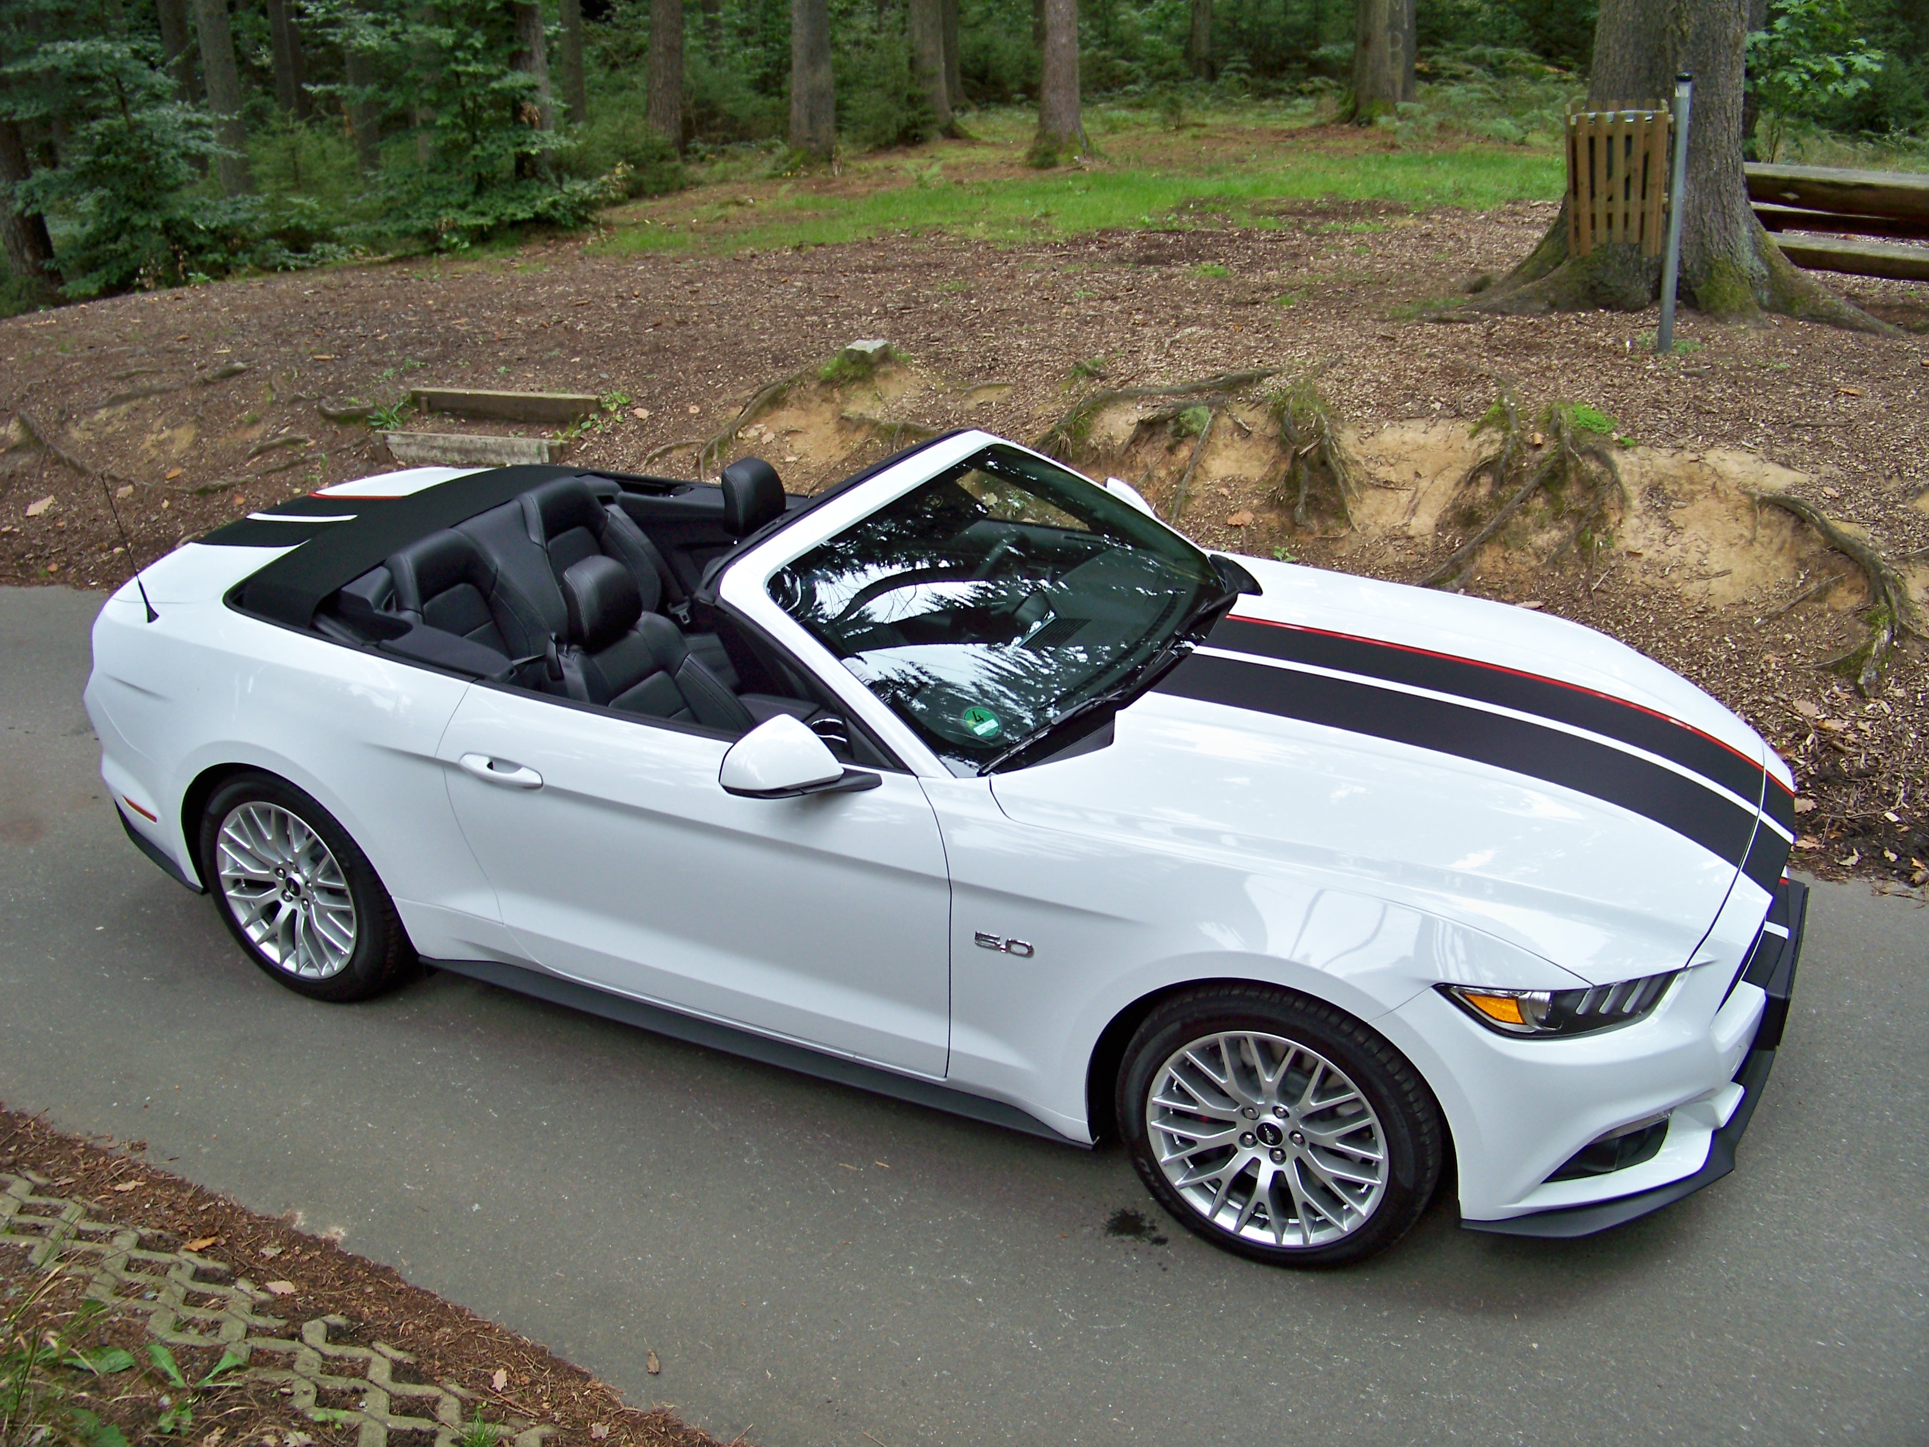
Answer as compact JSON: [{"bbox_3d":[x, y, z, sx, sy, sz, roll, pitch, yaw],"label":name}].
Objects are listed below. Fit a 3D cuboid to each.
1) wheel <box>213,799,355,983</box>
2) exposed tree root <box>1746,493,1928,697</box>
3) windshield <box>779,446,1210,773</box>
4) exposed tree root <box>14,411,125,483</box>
[{"bbox_3d":[-1.774,0.414,5.013,0.515,0.515,0.220,10,27,25],"label":"wheel"},{"bbox_3d":[2.836,-0.433,6.028,0.540,0.500,0.580,10,26,25],"label":"exposed tree root"},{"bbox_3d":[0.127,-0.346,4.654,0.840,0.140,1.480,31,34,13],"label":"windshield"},{"bbox_3d":[-4.699,-1.456,9.650,0.200,0.200,1.500,-23,31,-39],"label":"exposed tree root"}]

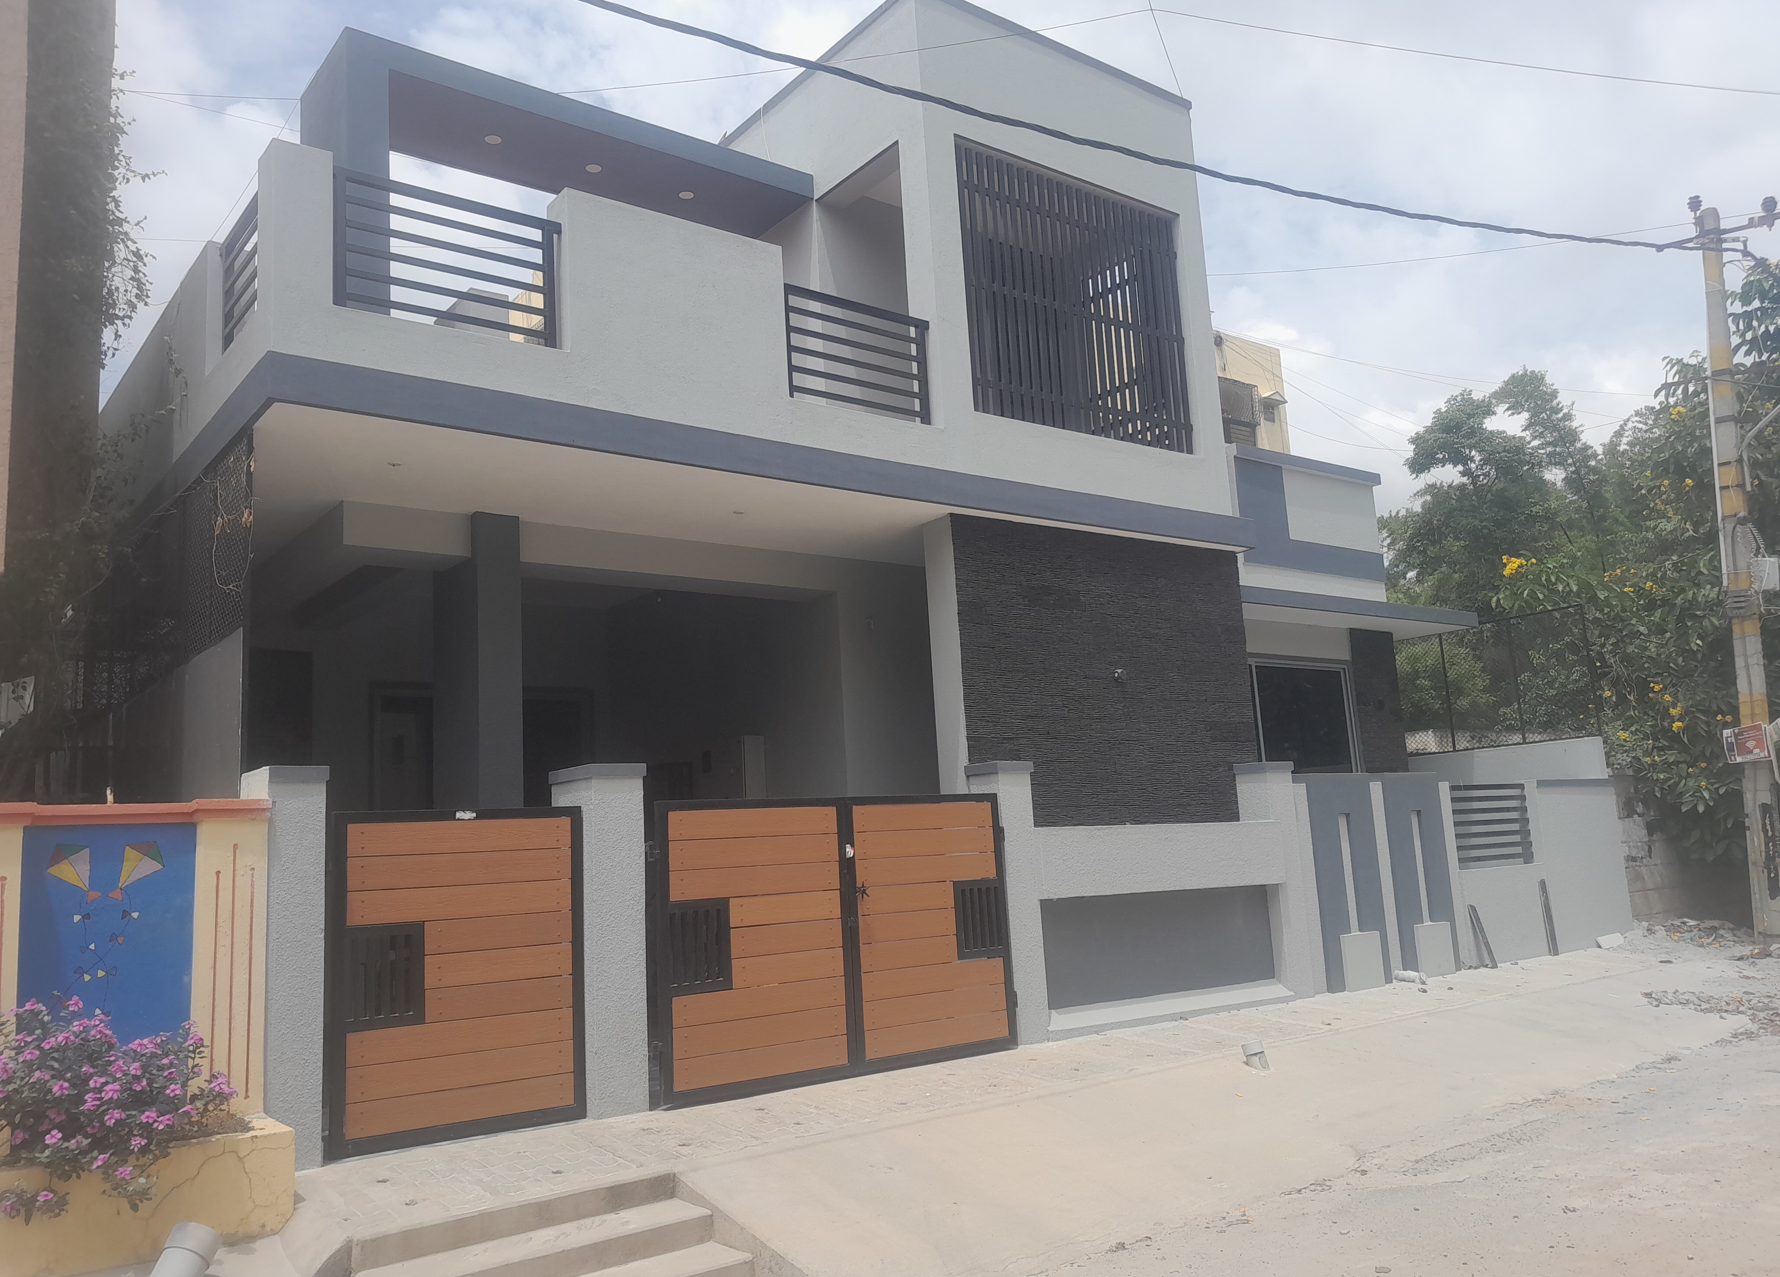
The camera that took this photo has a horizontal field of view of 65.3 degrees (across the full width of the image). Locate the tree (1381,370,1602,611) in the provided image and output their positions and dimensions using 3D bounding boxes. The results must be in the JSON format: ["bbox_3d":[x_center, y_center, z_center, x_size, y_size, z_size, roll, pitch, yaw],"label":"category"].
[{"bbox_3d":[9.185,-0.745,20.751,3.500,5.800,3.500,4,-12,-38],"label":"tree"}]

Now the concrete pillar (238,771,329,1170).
[{"bbox_3d":[-2.630,1.405,6.013,0.255,1.677,0.420,4,-12,-38],"label":"concrete pillar"}]

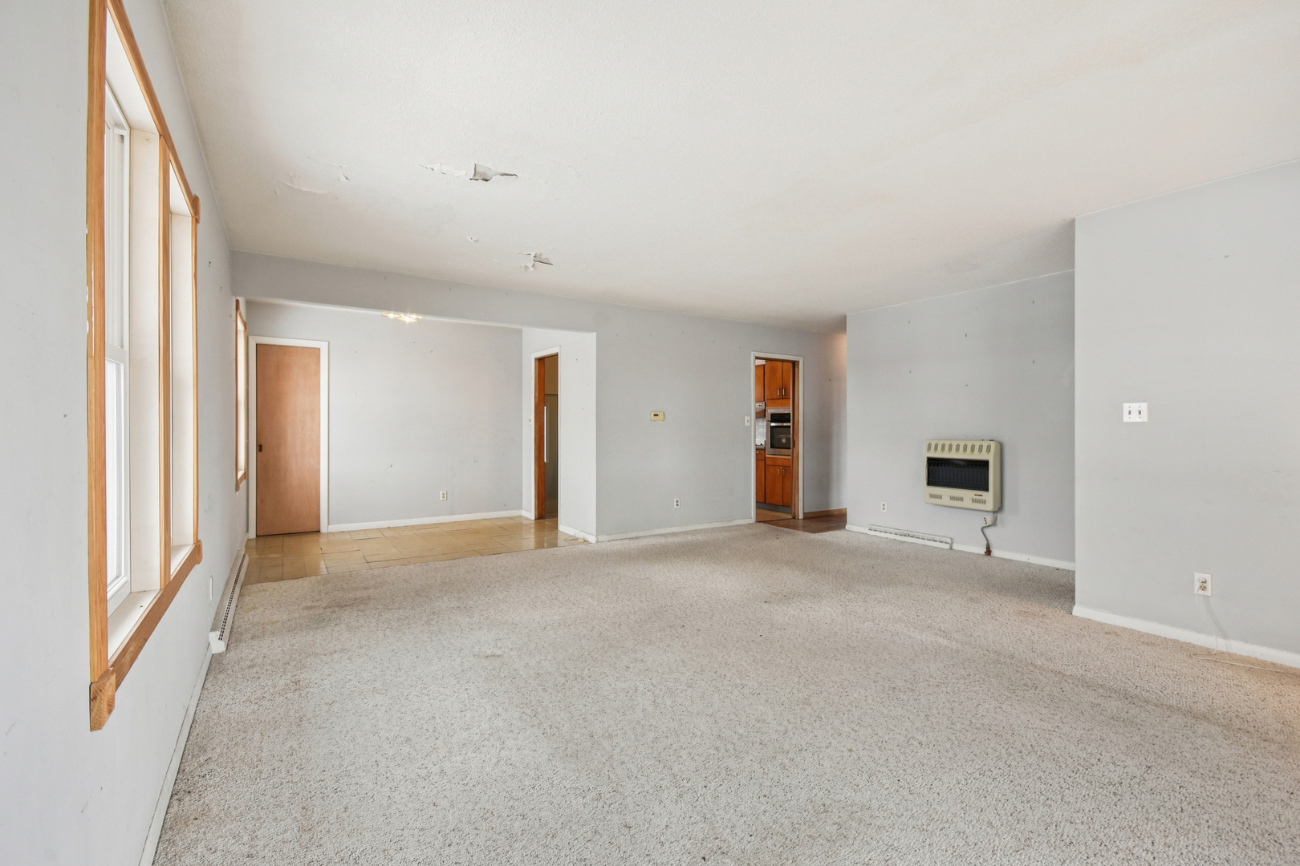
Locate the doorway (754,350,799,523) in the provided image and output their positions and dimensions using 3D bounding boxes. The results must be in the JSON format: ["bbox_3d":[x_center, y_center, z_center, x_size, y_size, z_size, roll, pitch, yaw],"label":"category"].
[{"bbox_3d":[1.574,0.079,6.840,0.790,2.040,0.120,0,0,-34],"label":"doorway"}]

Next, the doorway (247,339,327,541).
[{"bbox_3d":[-3.851,0.054,5.804,0.700,2.100,0.100,0,0,-34],"label":"doorway"}]

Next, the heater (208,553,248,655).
[{"bbox_3d":[-2.800,1.051,3.638,0.075,0.130,2.150,0,0,-34],"label":"heater"}]

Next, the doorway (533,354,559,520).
[{"bbox_3d":[-1.190,0.081,6.495,0.120,2.050,0.740,0,0,-34],"label":"doorway"}]

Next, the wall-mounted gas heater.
[{"bbox_3d":[2.855,0.373,4.961,0.170,0.605,0.600,0,0,-34],"label":"wall-mounted gas heater"}]

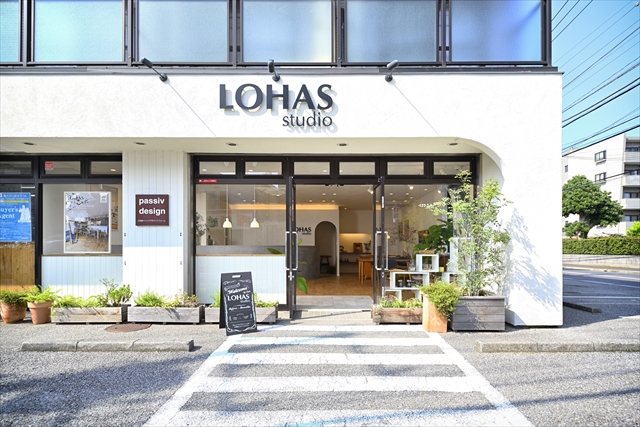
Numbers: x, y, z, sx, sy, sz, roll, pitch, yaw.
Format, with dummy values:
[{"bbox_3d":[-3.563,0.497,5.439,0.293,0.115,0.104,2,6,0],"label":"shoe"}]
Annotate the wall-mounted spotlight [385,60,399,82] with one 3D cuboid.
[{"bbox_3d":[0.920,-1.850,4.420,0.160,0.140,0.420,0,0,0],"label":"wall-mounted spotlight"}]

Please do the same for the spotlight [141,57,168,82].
[{"bbox_3d":[-2.180,-1.885,4.450,0.130,0.140,0.500,0,0,0],"label":"spotlight"}]

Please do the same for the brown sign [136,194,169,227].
[{"bbox_3d":[-2.755,-0.050,5.560,0.540,0.515,0.030,0,0,0],"label":"brown sign"}]

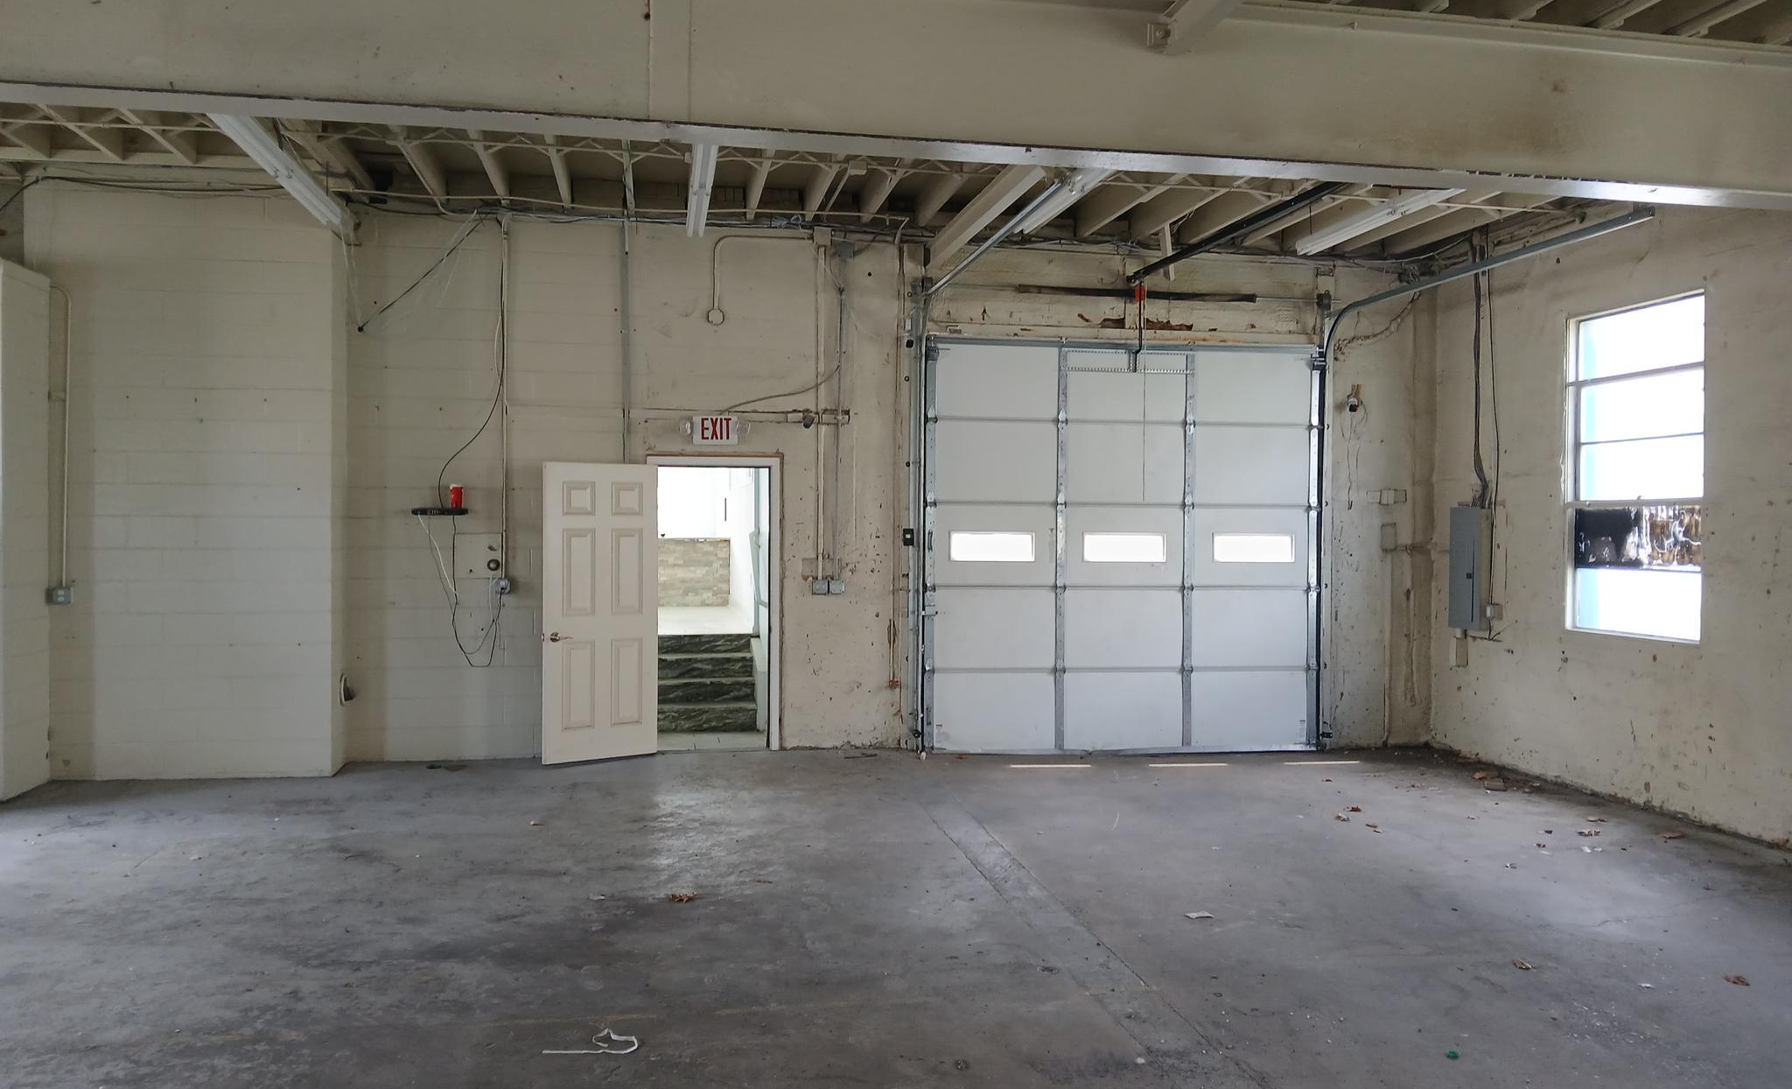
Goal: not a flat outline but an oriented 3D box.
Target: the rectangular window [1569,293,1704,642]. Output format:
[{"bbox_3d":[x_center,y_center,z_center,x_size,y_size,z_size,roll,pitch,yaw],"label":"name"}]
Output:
[{"bbox_3d":[4.570,-0.456,8.360,0.110,2.050,1.150,0,1,-10],"label":"rectangular window"}]

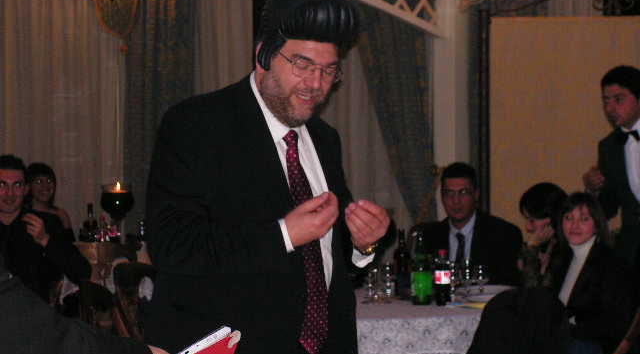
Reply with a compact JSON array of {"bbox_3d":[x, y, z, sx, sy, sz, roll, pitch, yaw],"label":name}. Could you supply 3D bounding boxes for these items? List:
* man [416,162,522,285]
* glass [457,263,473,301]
[{"bbox_3d":[0.631,0.594,8.801,0.540,1.300,0.820,0,2,9],"label":"man"},{"bbox_3d":[0.600,0.438,8.285,0.064,0.150,0.064,0,2,0],"label":"glass"}]

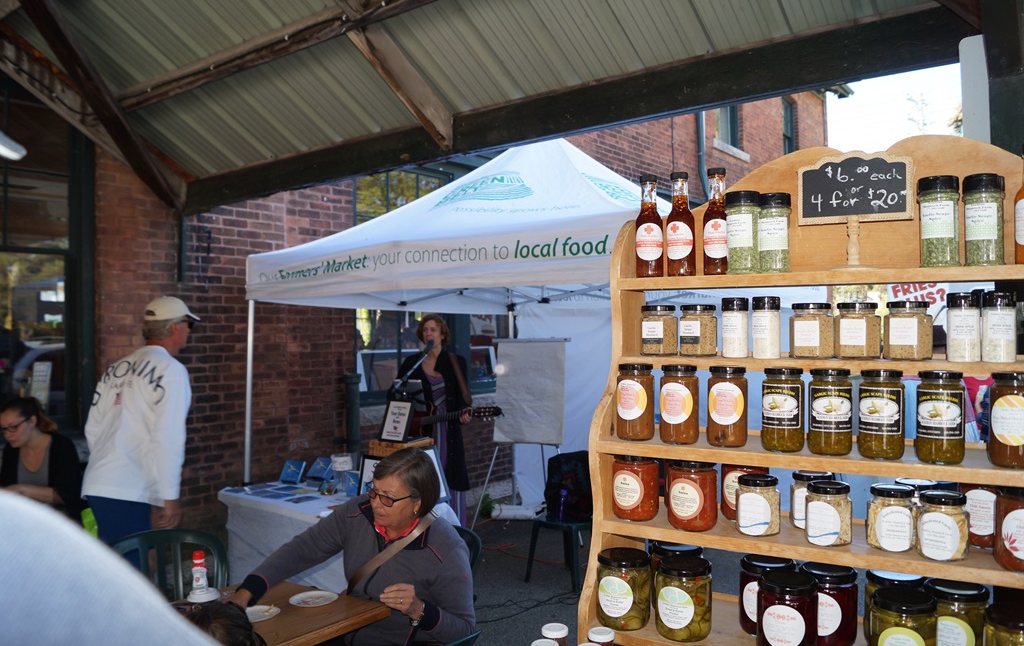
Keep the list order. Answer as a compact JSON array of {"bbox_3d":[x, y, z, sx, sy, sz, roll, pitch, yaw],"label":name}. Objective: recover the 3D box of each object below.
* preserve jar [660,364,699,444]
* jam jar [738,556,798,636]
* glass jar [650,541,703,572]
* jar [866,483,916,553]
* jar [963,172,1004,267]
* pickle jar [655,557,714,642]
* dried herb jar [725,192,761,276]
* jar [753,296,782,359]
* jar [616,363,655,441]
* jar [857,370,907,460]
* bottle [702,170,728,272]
[{"bbox_3d":[0.274,0.132,1.258,0.062,0.124,0.062,0,-1,22],"label":"preserve jar"},{"bbox_3d":[0.407,0.431,1.224,0.084,0.105,0.084,0,-1,0],"label":"jam jar"},{"bbox_3d":[0.280,0.430,1.296,0.084,0.107,0.084,0,-1,0],"label":"glass jar"},{"bbox_3d":[0.544,0.279,1.101,0.066,0.085,0.059,0,-1,22],"label":"jar"},{"bbox_3d":[0.677,-0.147,1.101,0.051,0.134,0.051,-1,-1,43],"label":"jar"},{"bbox_3d":[0.264,0.423,1.178,0.085,0.109,0.085,0,0,0],"label":"pickle jar"},{"bbox_3d":[0.370,-0.145,1.227,0.054,0.132,0.054,0,0,0],"label":"dried herb jar"},{"bbox_3d":[0.408,0.008,1.225,0.042,0.098,0.042,0,-1,0],"label":"jar"},{"bbox_3d":[0.212,0.134,1.315,0.062,0.126,0.062,0,-1,0],"label":"jar"},{"bbox_3d":[0.546,0.134,1.133,0.062,0.127,0.062,0,-1,32],"label":"jar"},{"bbox_3d":[0.337,-0.165,1.264,0.047,0.179,0.047,0,-1,20],"label":"bottle"}]

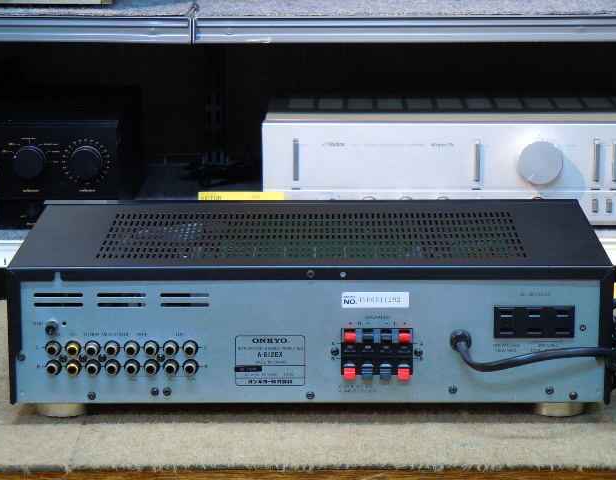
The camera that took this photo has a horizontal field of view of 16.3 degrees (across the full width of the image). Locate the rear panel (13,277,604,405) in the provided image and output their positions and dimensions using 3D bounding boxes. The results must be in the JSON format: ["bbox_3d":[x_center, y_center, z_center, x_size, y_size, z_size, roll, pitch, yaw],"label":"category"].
[{"bbox_3d":[0.001,0.074,1.542,0.428,0.096,0.020,0,13,1],"label":"rear panel"}]

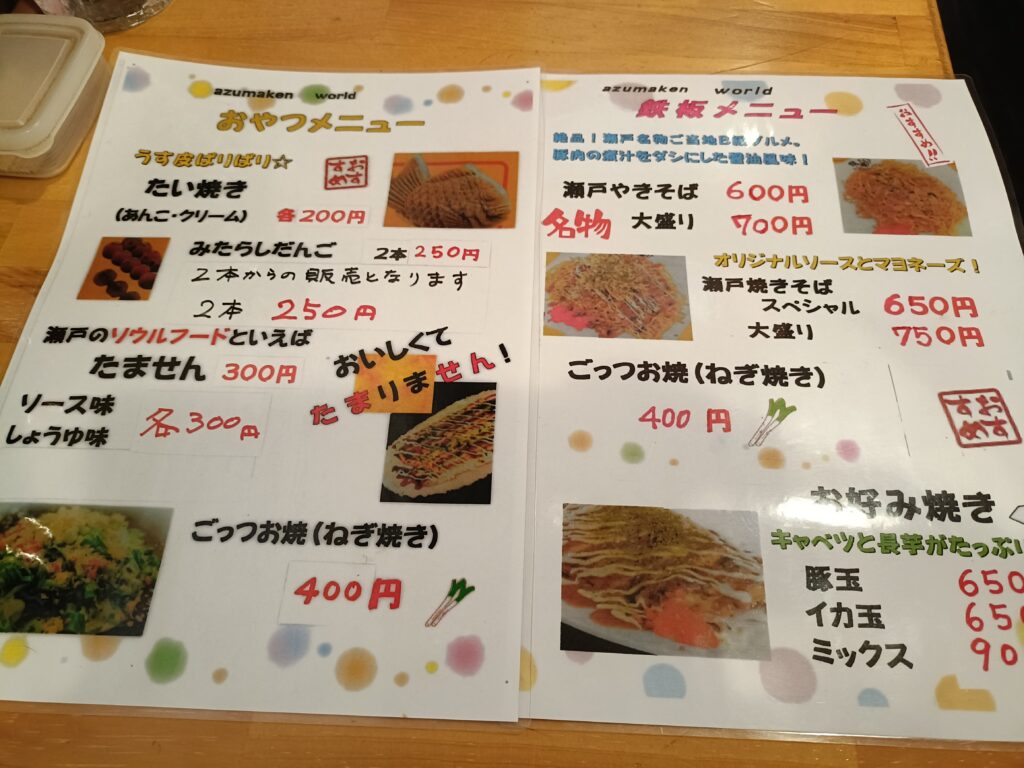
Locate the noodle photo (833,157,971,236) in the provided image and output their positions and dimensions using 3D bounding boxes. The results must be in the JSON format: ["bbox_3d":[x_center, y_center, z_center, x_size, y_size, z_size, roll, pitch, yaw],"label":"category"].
[{"bbox_3d":[0.176,-0.085,0.335,0.057,0.002,0.043,3,64,2],"label":"noodle photo"}]

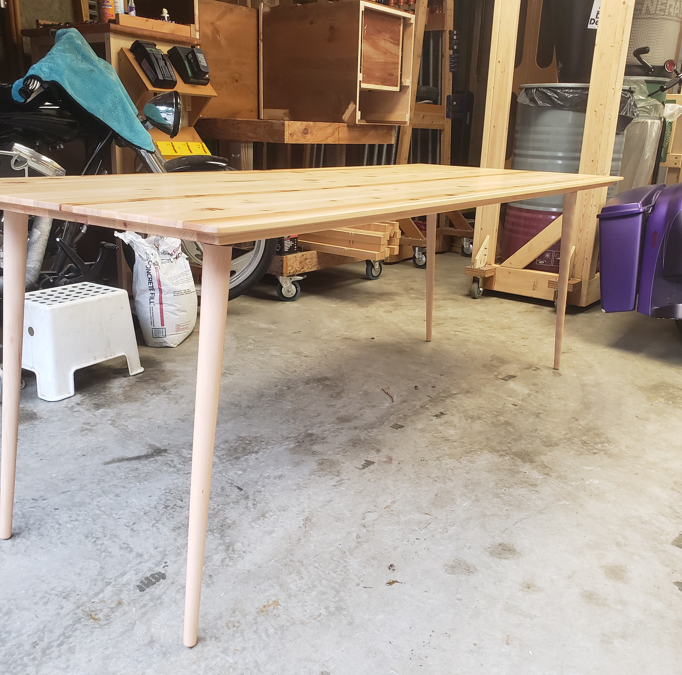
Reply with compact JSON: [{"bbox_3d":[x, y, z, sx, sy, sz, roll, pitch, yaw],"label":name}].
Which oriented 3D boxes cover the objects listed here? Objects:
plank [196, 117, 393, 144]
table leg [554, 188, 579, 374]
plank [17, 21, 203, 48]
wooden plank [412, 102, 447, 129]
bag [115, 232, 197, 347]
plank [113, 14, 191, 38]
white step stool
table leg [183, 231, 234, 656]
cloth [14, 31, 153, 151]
[{"bbox_3d":[-0.235,-1.154,3.826,0.647,0.107,1.020,13,20,33],"label":"plank"},{"bbox_3d":[0.830,-0.205,2.515,0.049,0.712,0.049,13,27,33],"label":"table leg"},{"bbox_3d":[-1.219,-1.594,3.623,0.715,0.039,0.566,13,20,33],"label":"plank"},{"bbox_3d":[0.584,-1.496,4.584,0.039,0.142,0.460,13,20,33],"label":"wooden plank"},{"bbox_3d":[-0.751,-0.208,2.786,0.284,0.451,0.206,-3,17,-15],"label":"bag"},{"bbox_3d":[-0.933,-1.562,3.395,0.020,0.050,0.449,13,20,33],"label":"plank"},{"bbox_3d":[-0.933,-0.005,2.345,0.248,0.302,0.408,12,20,31],"label":"white step stool"},{"bbox_3d":[-0.222,0.180,1.090,0.049,0.707,0.049,13,13,33],"label":"table leg"},{"bbox_3d":[-0.955,-0.916,2.518,0.451,0.421,0.412,-1,17,-11],"label":"cloth"}]

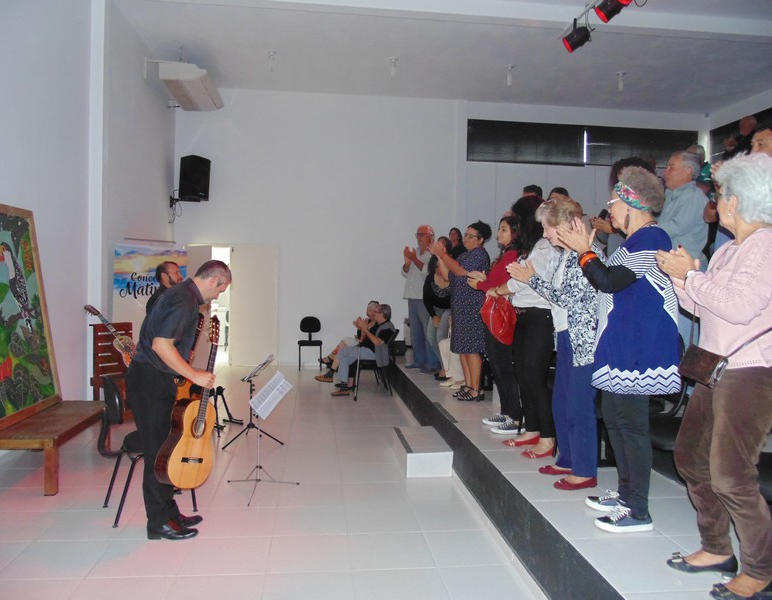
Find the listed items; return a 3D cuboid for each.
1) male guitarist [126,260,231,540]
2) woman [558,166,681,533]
[{"bbox_3d":[-1.182,0.541,3.299,0.580,1.560,0.480,1,1,-14],"label":"male guitarist"},{"bbox_3d":[1.099,0.213,2.735,0.560,1.660,0.500,1,1,-1],"label":"woman"}]

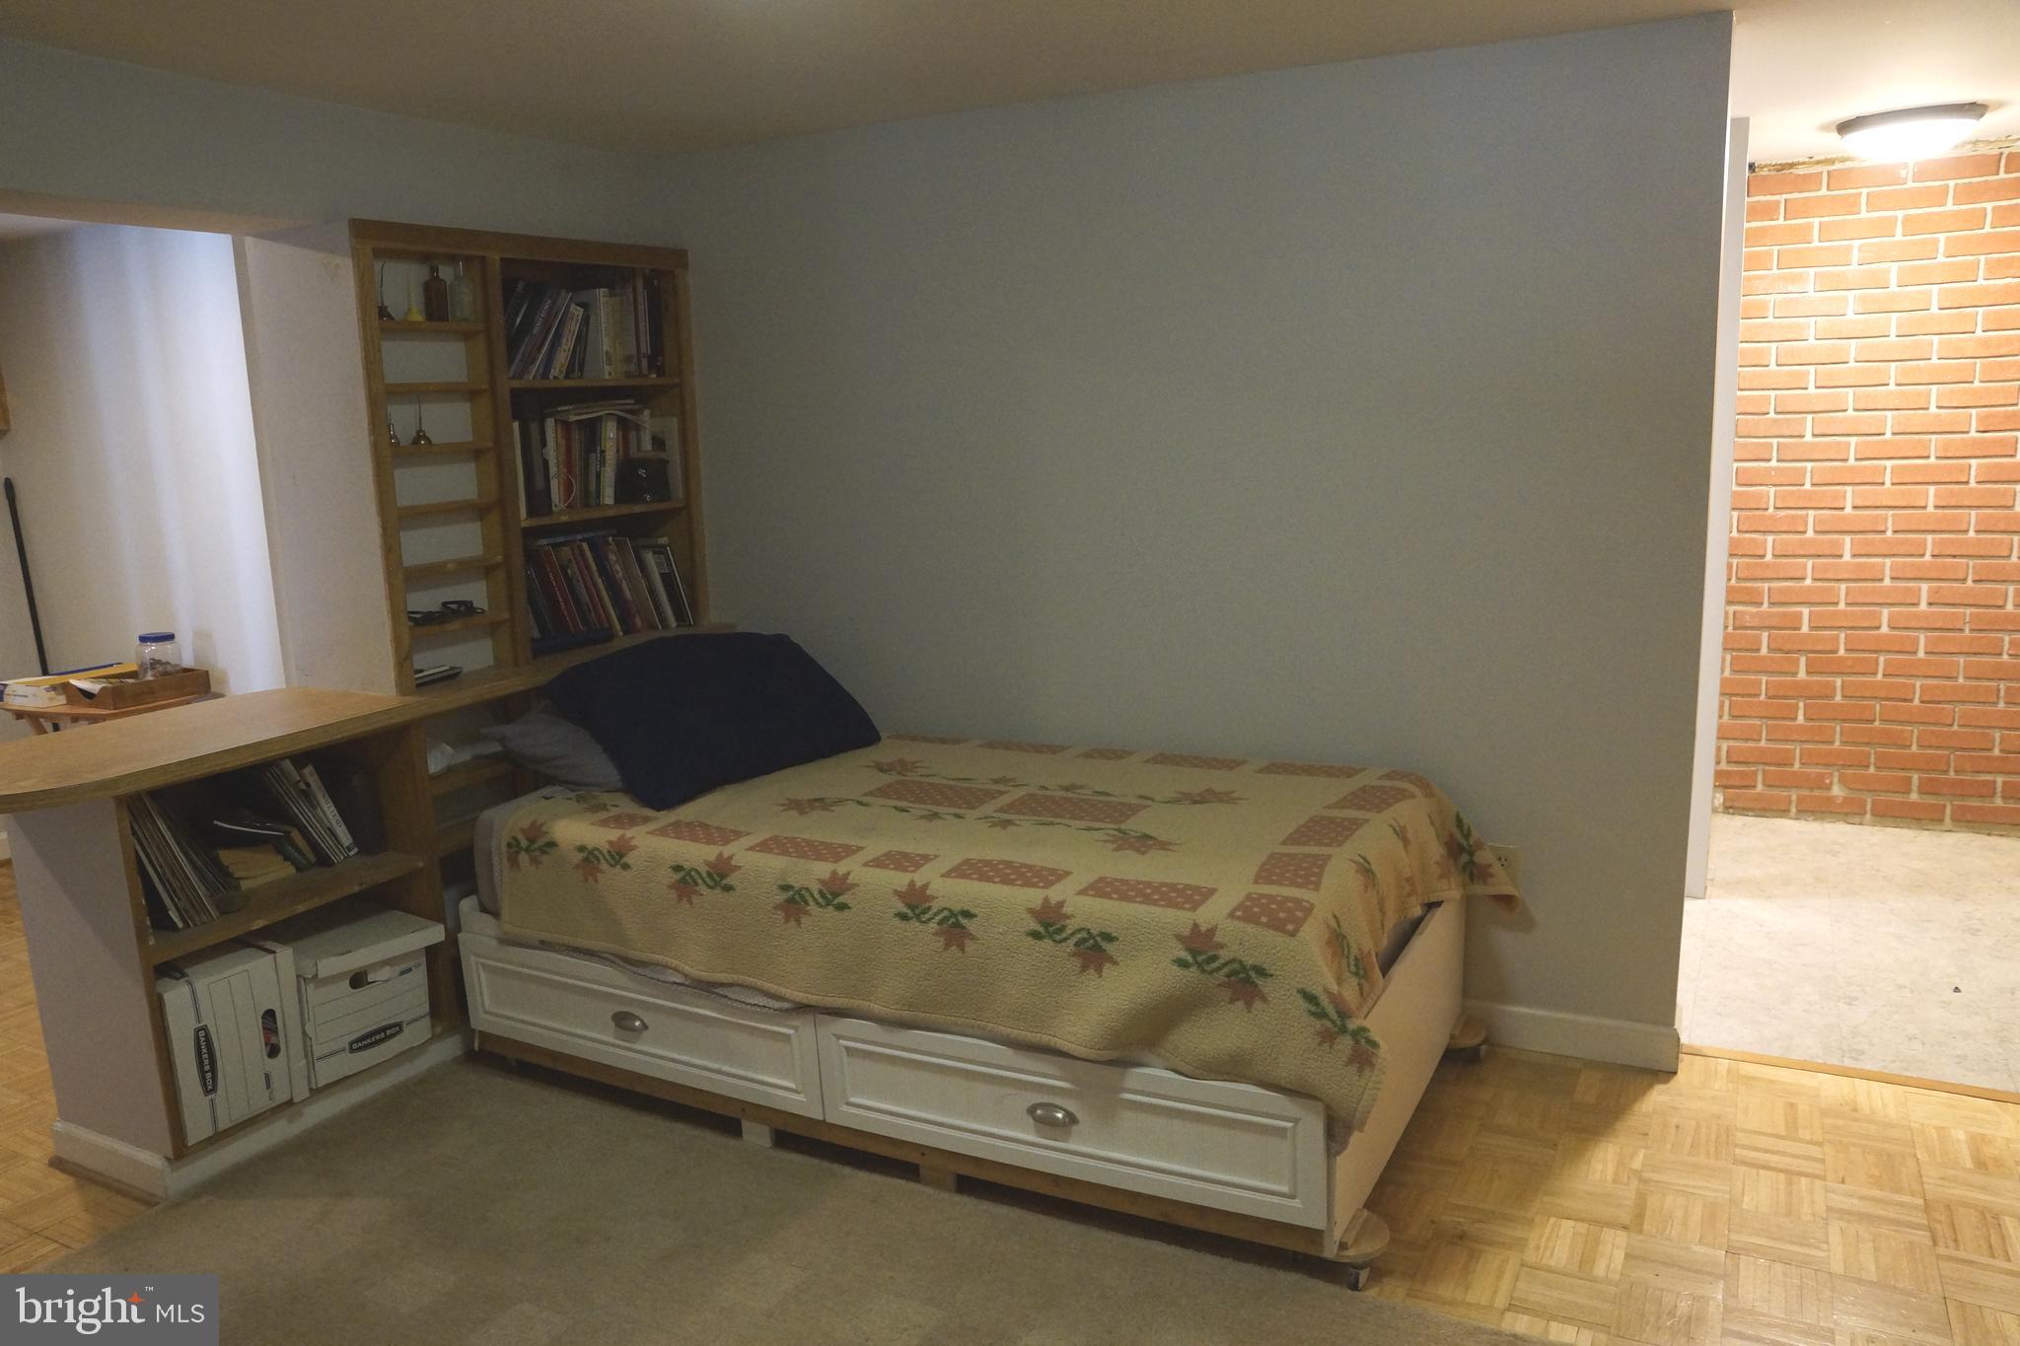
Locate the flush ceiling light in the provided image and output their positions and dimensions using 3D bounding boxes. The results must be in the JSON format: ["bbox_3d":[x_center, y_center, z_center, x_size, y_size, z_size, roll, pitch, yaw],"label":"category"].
[{"bbox_3d":[2.273,-1.370,3.391,0.315,0.095,0.315,3,12,26],"label":"flush ceiling light"}]

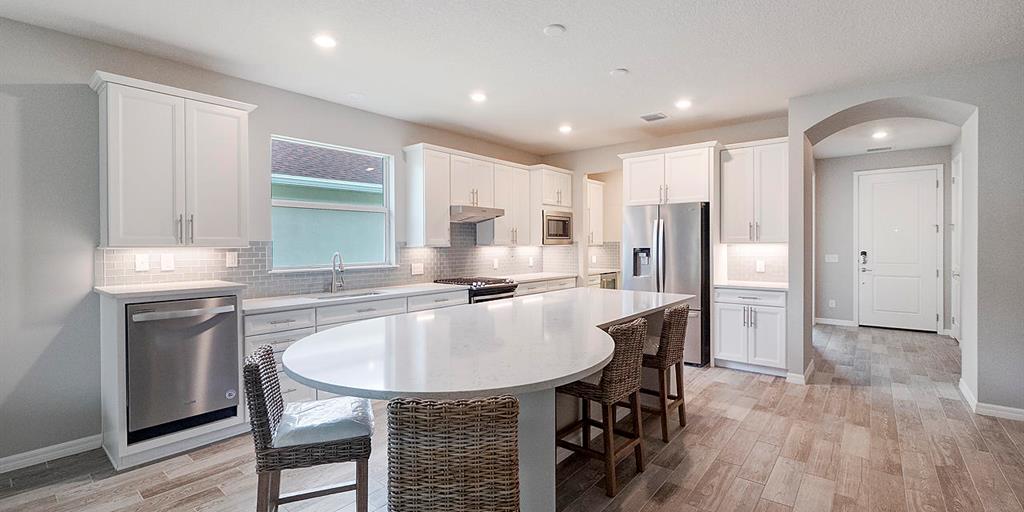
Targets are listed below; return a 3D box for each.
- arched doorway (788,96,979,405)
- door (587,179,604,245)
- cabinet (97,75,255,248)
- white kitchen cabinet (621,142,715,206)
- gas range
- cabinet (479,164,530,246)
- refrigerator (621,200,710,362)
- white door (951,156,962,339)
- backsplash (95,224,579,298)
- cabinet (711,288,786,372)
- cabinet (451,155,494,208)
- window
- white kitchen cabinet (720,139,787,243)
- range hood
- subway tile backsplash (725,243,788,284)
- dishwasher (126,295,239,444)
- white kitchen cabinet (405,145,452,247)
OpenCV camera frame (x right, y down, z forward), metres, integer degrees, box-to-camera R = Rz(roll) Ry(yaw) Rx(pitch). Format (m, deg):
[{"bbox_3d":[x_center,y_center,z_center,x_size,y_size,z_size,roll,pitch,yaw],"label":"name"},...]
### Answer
[{"bbox_3d":[3.482,-0.065,3.969,1.222,2.629,0.736,0,1,41],"label":"arched doorway"},{"bbox_3d":[1.455,-0.739,7.215,0.050,1.090,0.520,0,1,41],"label":"door"},{"bbox_3d":[-2.434,-0.610,3.053,0.385,1.115,0.895,1,2,40],"label":"cabinet"},{"bbox_3d":[2.045,-0.968,5.220,1.112,0.666,0.651,0,1,41],"label":"white kitchen cabinet"},{"bbox_3d":[-0.435,0.803,5.138,0.661,0.931,0.766,0,1,41],"label":"gas range"},{"bbox_3d":[-0.101,-0.681,5.764,0.350,1.117,0.721,0,1,41],"label":"cabinet"},{"bbox_3d":[1.945,0.328,5.081,0.905,1.790,0.760,1,2,40],"label":"refrigerator"},{"bbox_3d":[6.259,-0.058,5.809,0.060,2.504,0.861,0,1,41],"label":"white door"},{"bbox_3d":[-0.931,-0.034,4.620,0.650,0.760,5.225,1,2,40],"label":"backsplash"},{"bbox_3d":[2.743,0.795,4.673,0.711,0.901,0.621,0,1,41],"label":"cabinet"},{"bbox_3d":[-0.595,-0.906,5.234,0.350,0.620,0.760,1,2,40],"label":"cabinet"},{"bbox_3d":[-1.778,-0.486,4.206,0.110,1.225,1.265,1,2,40],"label":"window"},{"bbox_3d":[2.824,-0.704,4.758,0.711,1.134,0.331,0,1,41],"label":"white kitchen cabinet"},{"bbox_3d":[-0.519,-0.512,5.182,0.540,0.155,0.760,1,2,40],"label":"range hood"},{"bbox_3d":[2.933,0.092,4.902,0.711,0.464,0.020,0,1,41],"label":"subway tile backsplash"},{"bbox_3d":[-2.377,0.721,2.946,0.601,0.871,0.601,0,1,41],"label":"dishwasher"},{"bbox_3d":[-0.963,-0.662,4.782,0.380,1.110,0.417,1,2,40],"label":"white kitchen cabinet"}]

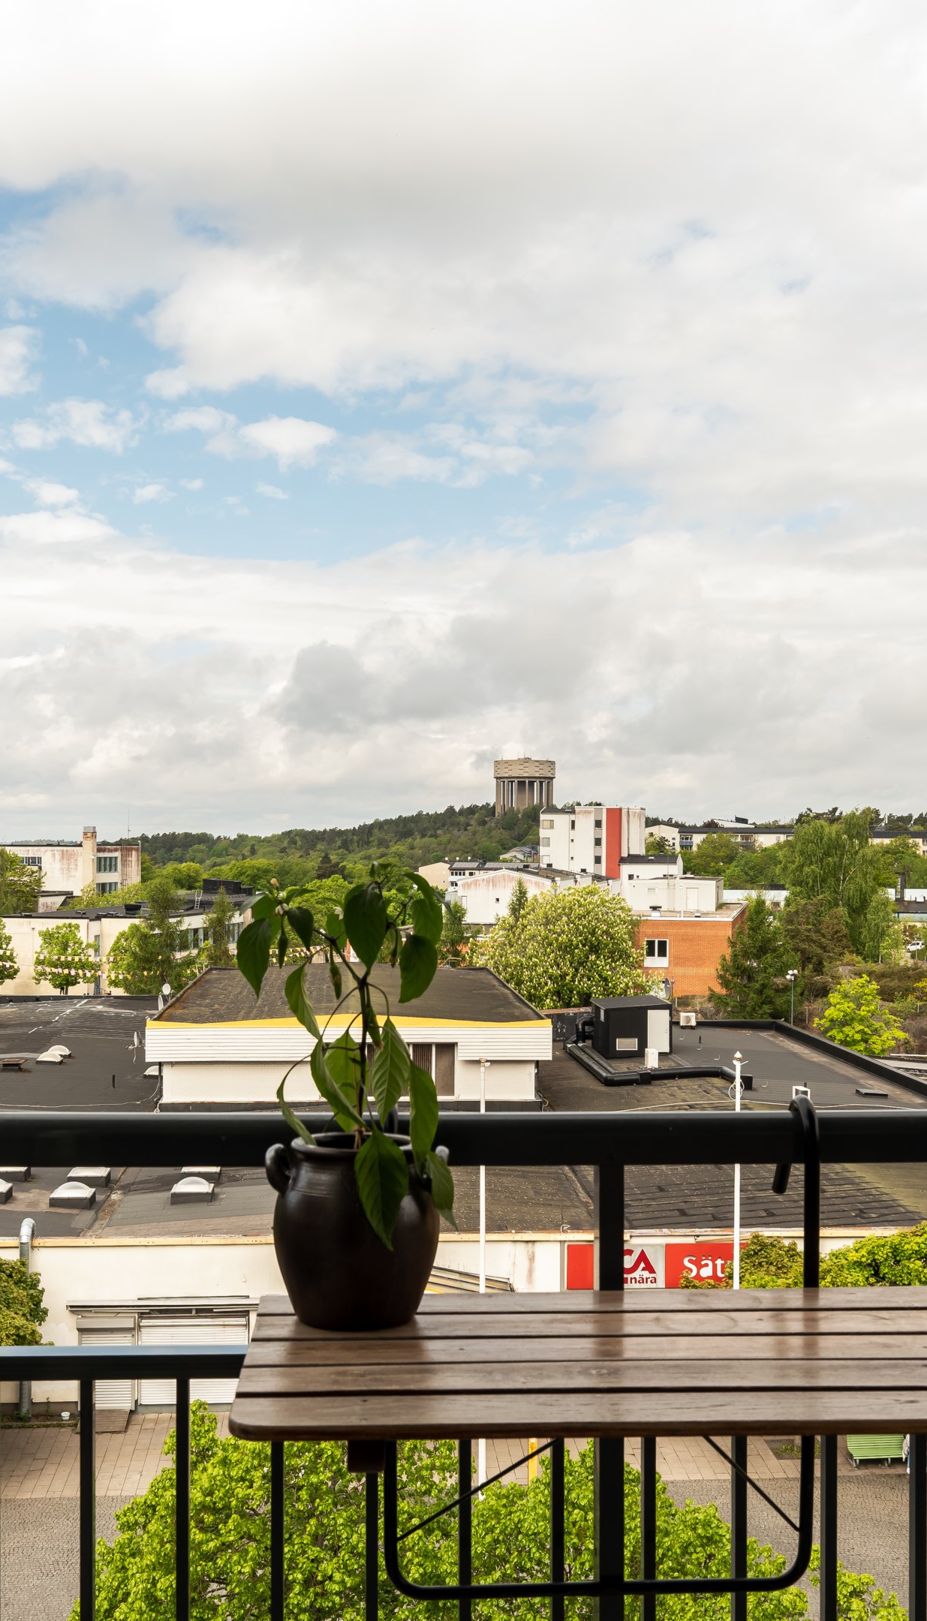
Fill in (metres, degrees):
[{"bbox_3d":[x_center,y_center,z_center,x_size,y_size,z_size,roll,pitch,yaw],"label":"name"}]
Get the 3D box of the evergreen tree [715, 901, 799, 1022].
[{"bbox_3d":[14.891,7.735,83.000,4.300,6.420,4.200,0,0,0],"label":"evergreen tree"}]

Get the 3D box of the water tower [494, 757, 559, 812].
[{"bbox_3d":[34.300,-11.500,900.000,33.000,37.000,33.000,0,-1,-4],"label":"water tower"}]

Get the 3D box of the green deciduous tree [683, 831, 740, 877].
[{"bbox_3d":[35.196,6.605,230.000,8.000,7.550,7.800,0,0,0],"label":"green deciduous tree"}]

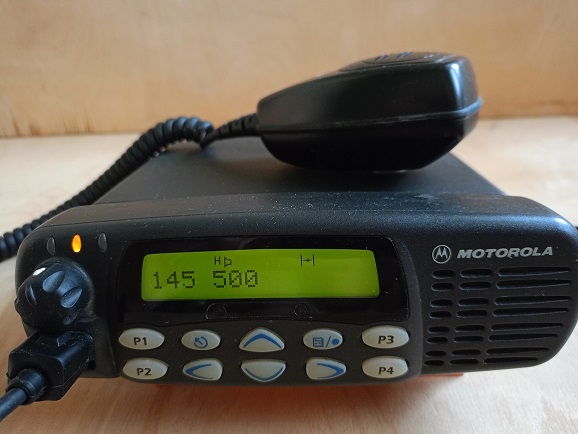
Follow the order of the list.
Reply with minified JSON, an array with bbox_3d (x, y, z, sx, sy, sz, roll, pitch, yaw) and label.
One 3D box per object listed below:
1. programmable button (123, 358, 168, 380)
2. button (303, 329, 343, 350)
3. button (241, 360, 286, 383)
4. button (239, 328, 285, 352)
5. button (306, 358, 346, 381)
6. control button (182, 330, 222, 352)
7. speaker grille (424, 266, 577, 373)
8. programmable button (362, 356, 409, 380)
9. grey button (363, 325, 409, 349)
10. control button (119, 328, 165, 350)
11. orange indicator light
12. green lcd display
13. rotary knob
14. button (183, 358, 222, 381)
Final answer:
[{"bbox_3d":[-0.048,0.051,0.157,0.015,0.008,0.003,-1,21,2],"label":"programmable button"},{"bbox_3d":[0.011,0.039,0.147,0.013,0.007,0.003,-1,20,2],"label":"button"},{"bbox_3d":[-0.008,0.051,0.153,0.015,0.007,0.003,-1,20,2],"label":"button"},{"bbox_3d":[-0.009,0.039,0.151,0.015,0.008,0.003,-1,21,2],"label":"button"},{"bbox_3d":[0.012,0.050,0.154,0.013,0.008,0.003,-1,21,2],"label":"button"},{"bbox_3d":[-0.028,0.039,0.151,0.013,0.007,0.003,-1,21,2],"label":"control button"},{"bbox_3d":[0.065,0.032,0.148,0.042,0.034,0.006,-2,20,-1],"label":"speaker grille"},{"bbox_3d":[0.031,0.049,0.151,0.015,0.007,0.003,-1,20,2],"label":"programmable button"},{"bbox_3d":[0.031,0.038,0.151,0.015,0.007,0.003,-1,21,2],"label":"grey button"},{"bbox_3d":[-0.048,0.040,0.153,0.015,0.007,0.003,-1,21,2],"label":"control button"},{"bbox_3d":[-0.067,0.008,0.148,0.003,0.006,0.002,-1,-5,2],"label":"orange indicator light"},{"bbox_3d":[-0.009,0.018,0.149,0.075,0.017,0.003,-1,21,2],"label":"green lcd display"},{"bbox_3d":[-0.072,0.024,0.141,0.019,0.019,0.013,-1,20,2],"label":"rotary knob"},{"bbox_3d":[-0.028,0.050,0.154,0.013,0.007,0.003,-1,20,2],"label":"button"}]

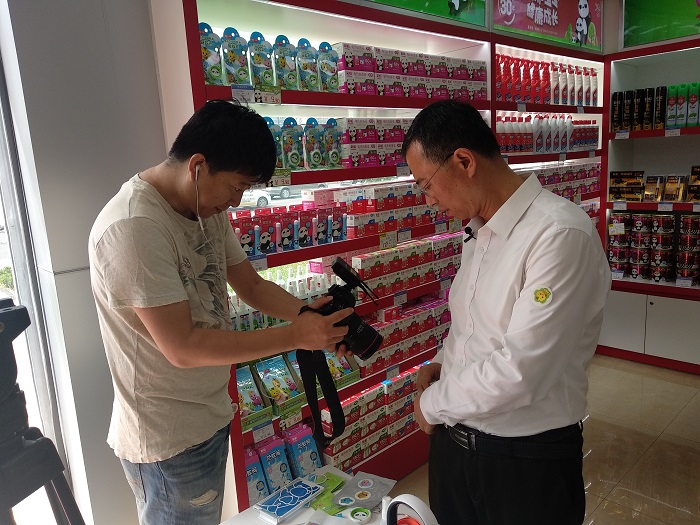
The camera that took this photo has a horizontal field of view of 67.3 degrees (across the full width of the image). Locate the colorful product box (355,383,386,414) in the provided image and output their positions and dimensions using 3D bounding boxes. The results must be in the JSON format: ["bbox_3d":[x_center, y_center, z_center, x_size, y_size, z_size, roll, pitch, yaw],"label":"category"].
[{"bbox_3d":[0.088,0.659,2.520,0.166,0.103,0.066,-12,14,-40],"label":"colorful product box"}]

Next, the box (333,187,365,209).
[{"bbox_3d":[-0.006,-0.274,2.388,0.125,0.106,0.058,-13,14,-40],"label":"box"}]

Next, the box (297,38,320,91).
[{"bbox_3d":[-0.172,-0.772,2.069,0.110,0.198,0.030,-12,14,-40],"label":"box"}]

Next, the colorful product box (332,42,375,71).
[{"bbox_3d":[0.020,-0.868,2.254,0.175,0.104,0.068,-12,14,-40],"label":"colorful product box"}]

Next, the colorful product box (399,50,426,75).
[{"bbox_3d":[0.266,-0.929,2.476,0.171,0.100,0.077,-13,14,-40],"label":"colorful product box"}]

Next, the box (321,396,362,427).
[{"bbox_3d":[-0.039,0.696,2.411,0.174,0.102,0.066,-12,14,-40],"label":"box"}]

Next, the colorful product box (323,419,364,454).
[{"bbox_3d":[-0.040,0.798,2.437,0.170,0.105,0.072,-13,14,-40],"label":"colorful product box"}]

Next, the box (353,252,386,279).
[{"bbox_3d":[0.080,0.018,2.427,0.124,0.104,0.062,-13,14,-40],"label":"box"}]

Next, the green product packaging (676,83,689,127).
[{"bbox_3d":[2.241,-1.057,3.547,0.065,0.277,0.065,-12,14,-40],"label":"green product packaging"}]

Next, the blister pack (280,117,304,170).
[{"bbox_3d":[-0.220,-0.462,2.069,0.102,0.209,0.032,-13,14,-41],"label":"blister pack"}]

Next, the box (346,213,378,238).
[{"bbox_3d":[0.054,-0.166,2.372,0.128,0.099,0.056,-12,14,-40],"label":"box"}]

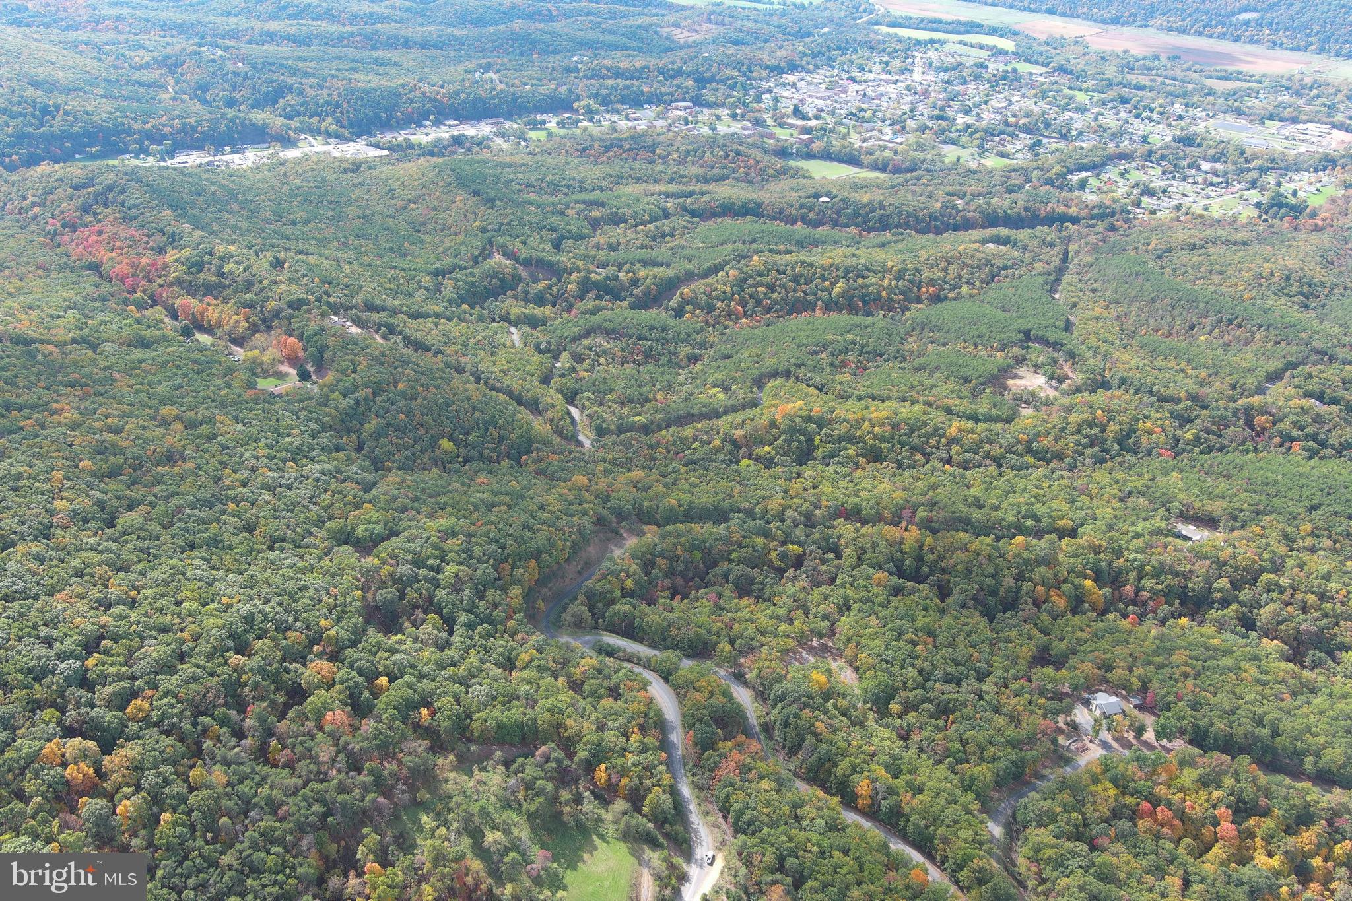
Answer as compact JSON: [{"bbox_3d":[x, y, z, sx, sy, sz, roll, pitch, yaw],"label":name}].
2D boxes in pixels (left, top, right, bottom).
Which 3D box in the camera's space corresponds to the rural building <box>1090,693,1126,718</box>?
[{"bbox_3d":[185.903,109.816,470.000,10.500,5.900,9.900,-6,26,-12],"label":"rural building"}]

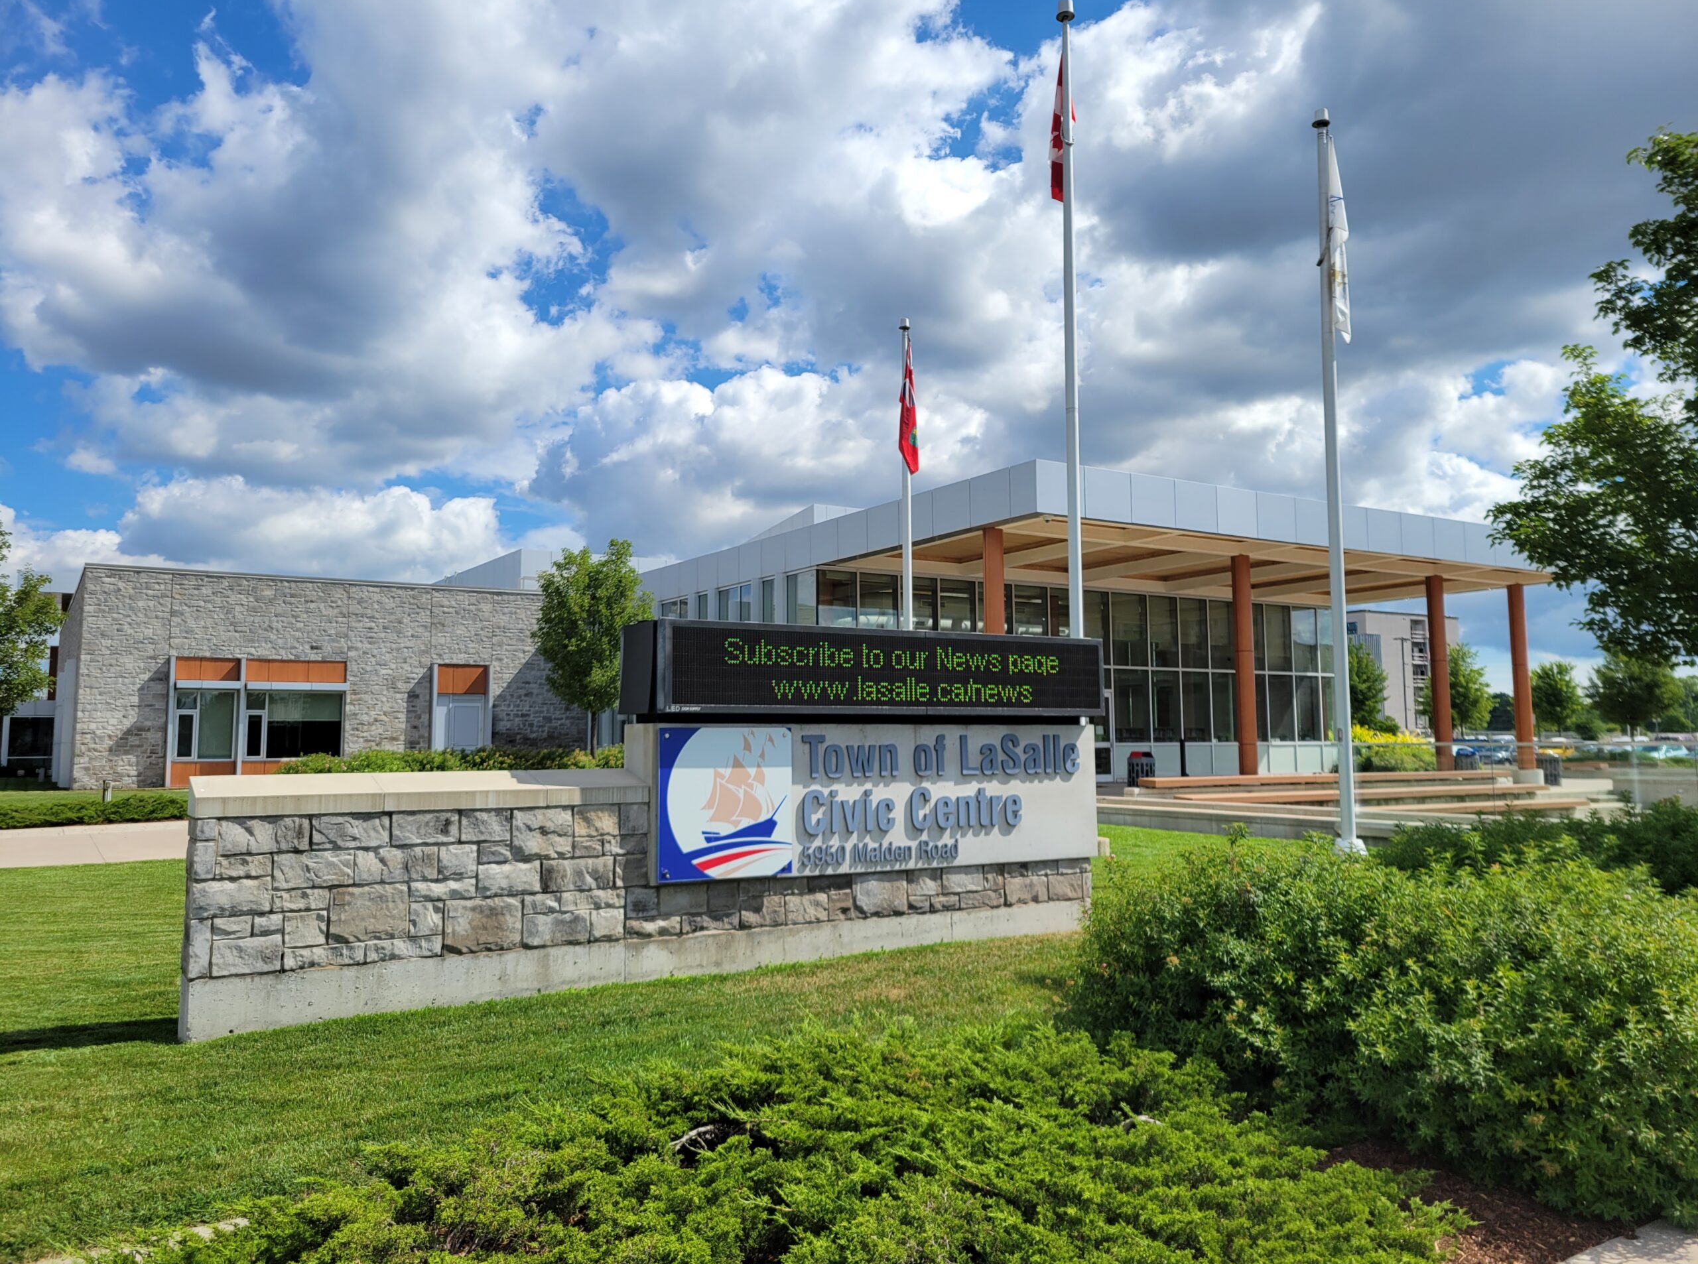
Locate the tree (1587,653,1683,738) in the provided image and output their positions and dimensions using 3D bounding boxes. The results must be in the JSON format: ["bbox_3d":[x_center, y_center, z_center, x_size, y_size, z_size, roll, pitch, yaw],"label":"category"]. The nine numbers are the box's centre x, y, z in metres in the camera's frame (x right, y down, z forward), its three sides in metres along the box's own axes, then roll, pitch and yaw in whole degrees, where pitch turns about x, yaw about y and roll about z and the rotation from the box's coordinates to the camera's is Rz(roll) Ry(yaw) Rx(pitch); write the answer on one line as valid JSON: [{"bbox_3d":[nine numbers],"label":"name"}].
[{"bbox_3d":[40.690,3.949,65.919,5.145,5.791,4.991,0,-6,0],"label":"tree"}]

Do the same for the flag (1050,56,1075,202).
[{"bbox_3d":[2.857,-6.753,17.059,0.330,2.124,0.300,0,-6,0],"label":"flag"}]

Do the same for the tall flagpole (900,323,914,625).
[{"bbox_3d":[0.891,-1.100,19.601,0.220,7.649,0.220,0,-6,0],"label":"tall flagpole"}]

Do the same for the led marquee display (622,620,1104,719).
[{"bbox_3d":[0.179,0.308,8.948,3.411,0.571,0.827,3,-6,-28],"label":"led marquee display"}]

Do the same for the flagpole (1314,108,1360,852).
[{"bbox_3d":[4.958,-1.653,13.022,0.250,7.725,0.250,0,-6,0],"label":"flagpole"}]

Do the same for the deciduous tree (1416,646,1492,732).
[{"bbox_3d":[33.296,3.913,69.944,4.366,6.687,4.235,0,-6,0],"label":"deciduous tree"}]

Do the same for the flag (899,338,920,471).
[{"bbox_3d":[0.916,-3.536,19.789,0.330,2.231,0.280,0,-6,0],"label":"flag"}]

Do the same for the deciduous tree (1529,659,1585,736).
[{"bbox_3d":[43.143,4.872,77.885,3.649,6.276,3.539,0,-6,0],"label":"deciduous tree"}]

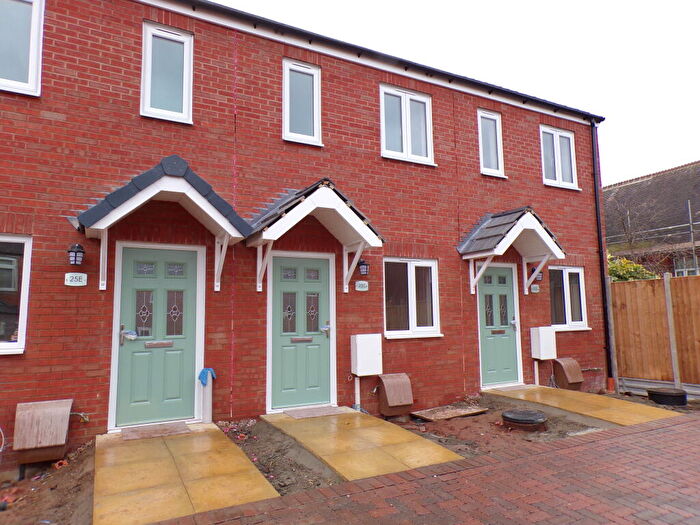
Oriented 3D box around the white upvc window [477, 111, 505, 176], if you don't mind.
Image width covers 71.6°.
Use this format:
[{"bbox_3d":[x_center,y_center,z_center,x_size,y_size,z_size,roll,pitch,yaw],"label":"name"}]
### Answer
[{"bbox_3d":[2.483,-2.093,8.559,0.580,1.170,0.080,3,-7,-29],"label":"white upvc window"}]

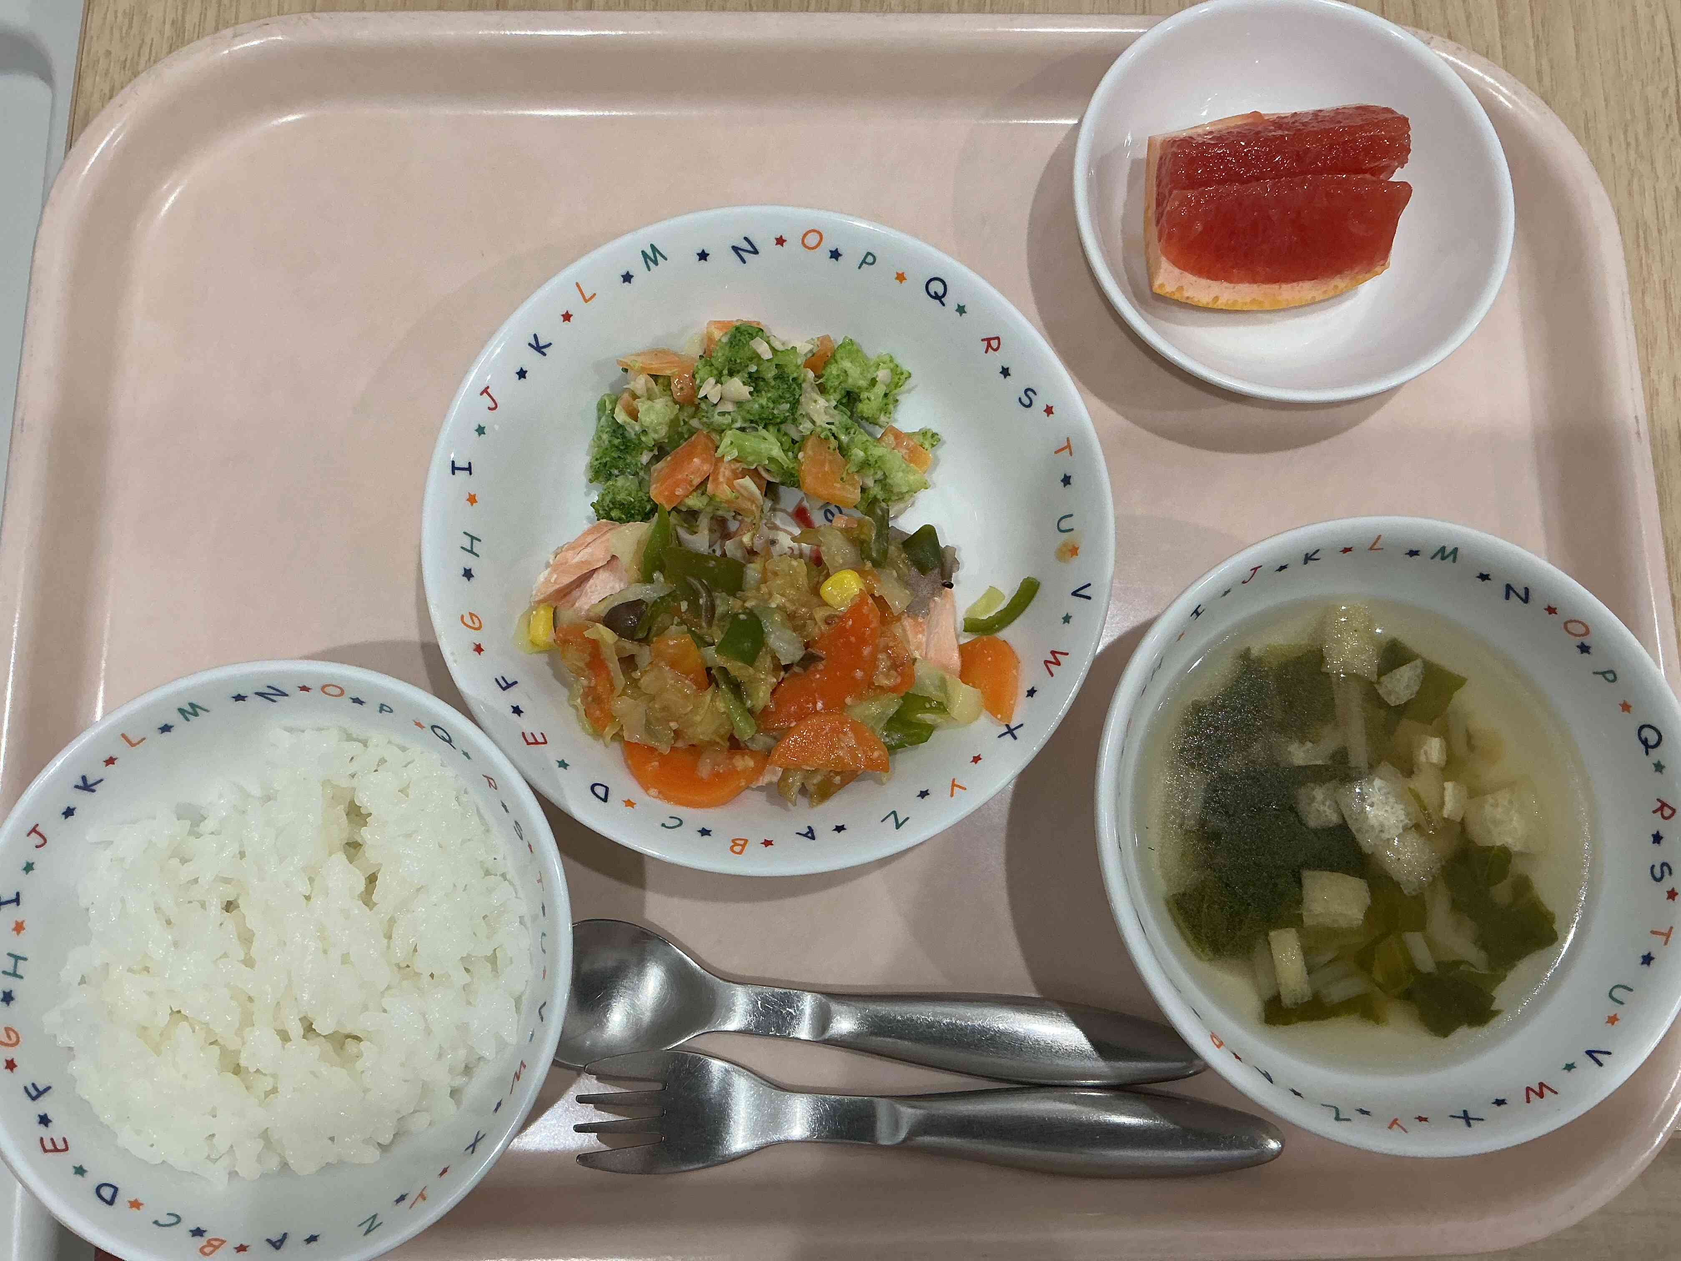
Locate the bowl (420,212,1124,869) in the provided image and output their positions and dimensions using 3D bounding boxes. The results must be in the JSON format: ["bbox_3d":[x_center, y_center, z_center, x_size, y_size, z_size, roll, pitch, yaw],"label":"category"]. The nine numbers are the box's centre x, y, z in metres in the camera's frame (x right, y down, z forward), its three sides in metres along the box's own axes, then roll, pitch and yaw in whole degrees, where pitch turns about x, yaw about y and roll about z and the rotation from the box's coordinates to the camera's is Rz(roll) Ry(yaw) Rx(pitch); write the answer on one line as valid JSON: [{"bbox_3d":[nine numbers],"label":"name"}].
[{"bbox_3d":[-0.015,-0.019,0.308,0.145,0.029,0.145,0,79,-3],"label":"bowl"}]

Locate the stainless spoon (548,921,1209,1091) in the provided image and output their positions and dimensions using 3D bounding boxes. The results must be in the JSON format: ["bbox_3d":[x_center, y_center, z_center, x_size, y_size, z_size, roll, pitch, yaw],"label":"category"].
[{"bbox_3d":[0.006,0.083,0.295,0.149,0.016,0.030,7,79,-1],"label":"stainless spoon"}]

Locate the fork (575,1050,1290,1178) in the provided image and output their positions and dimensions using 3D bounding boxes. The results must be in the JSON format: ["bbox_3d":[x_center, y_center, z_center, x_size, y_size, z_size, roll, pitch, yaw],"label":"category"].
[{"bbox_3d":[0.020,0.103,0.292,0.148,0.015,0.024,4,79,-2],"label":"fork"}]

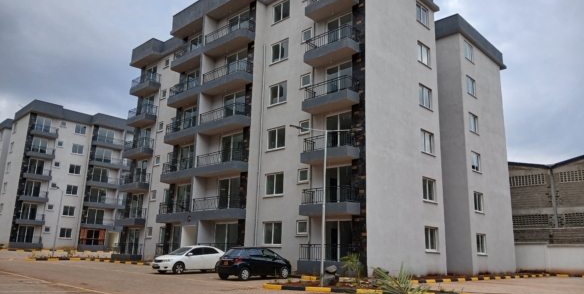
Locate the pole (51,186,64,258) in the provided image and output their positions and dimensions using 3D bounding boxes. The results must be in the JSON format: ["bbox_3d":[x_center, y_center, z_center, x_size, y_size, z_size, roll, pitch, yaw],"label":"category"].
[{"bbox_3d":[-22.335,7.088,41.605,0.200,6.400,0.550,-11,-18,42],"label":"pole"}]

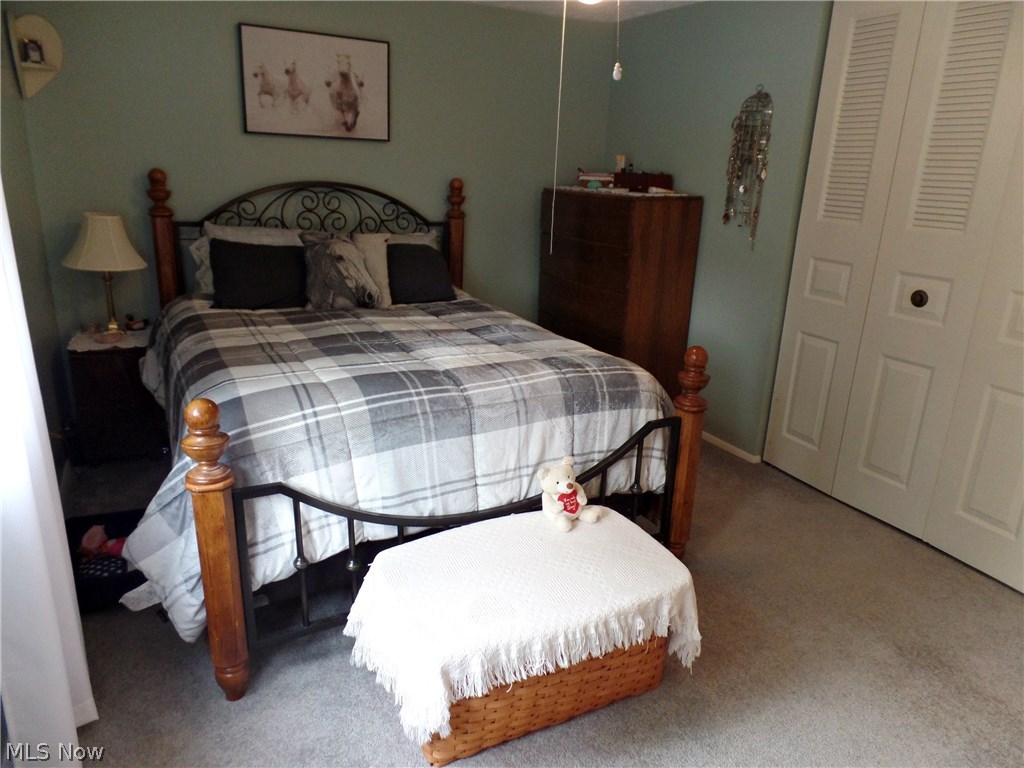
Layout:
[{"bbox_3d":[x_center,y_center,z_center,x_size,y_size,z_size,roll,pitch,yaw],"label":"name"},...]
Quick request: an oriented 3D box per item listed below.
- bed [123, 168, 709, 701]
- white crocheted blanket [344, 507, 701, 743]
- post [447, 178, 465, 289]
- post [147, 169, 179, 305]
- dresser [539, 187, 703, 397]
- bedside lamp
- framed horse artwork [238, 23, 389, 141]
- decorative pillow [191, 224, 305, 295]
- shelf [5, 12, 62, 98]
[{"bbox_3d":[-0.609,-0.185,3.031,1.850,1.430,2.340,-7,19,-27],"label":"bed"},{"bbox_3d":[0.026,0.655,1.948,0.910,0.290,0.550,-7,19,-27],"label":"white crocheted blanket"},{"bbox_3d":[-0.365,-0.576,4.357,0.115,1.425,0.115,-7,19,-27],"label":"post"},{"bbox_3d":[-1.805,-0.402,3.626,0.115,1.425,0.115,-7,19,-27],"label":"post"},{"bbox_3d":[0.610,-0.515,4.373,0.490,1.360,1.000,-7,19,-27],"label":"dresser"},{"bbox_3d":[-2.014,-0.545,3.380,0.365,0.600,0.365,-7,19,-27],"label":"bedside lamp"},{"bbox_3d":[-1.066,-1.651,3.776,0.800,0.535,0.030,-7,19,-27],"label":"framed horse artwork"},{"bbox_3d":[-1.349,-0.615,3.543,0.590,0.420,0.190,-7,4,-27],"label":"decorative pillow"},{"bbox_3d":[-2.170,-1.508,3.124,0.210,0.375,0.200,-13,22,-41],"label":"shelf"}]

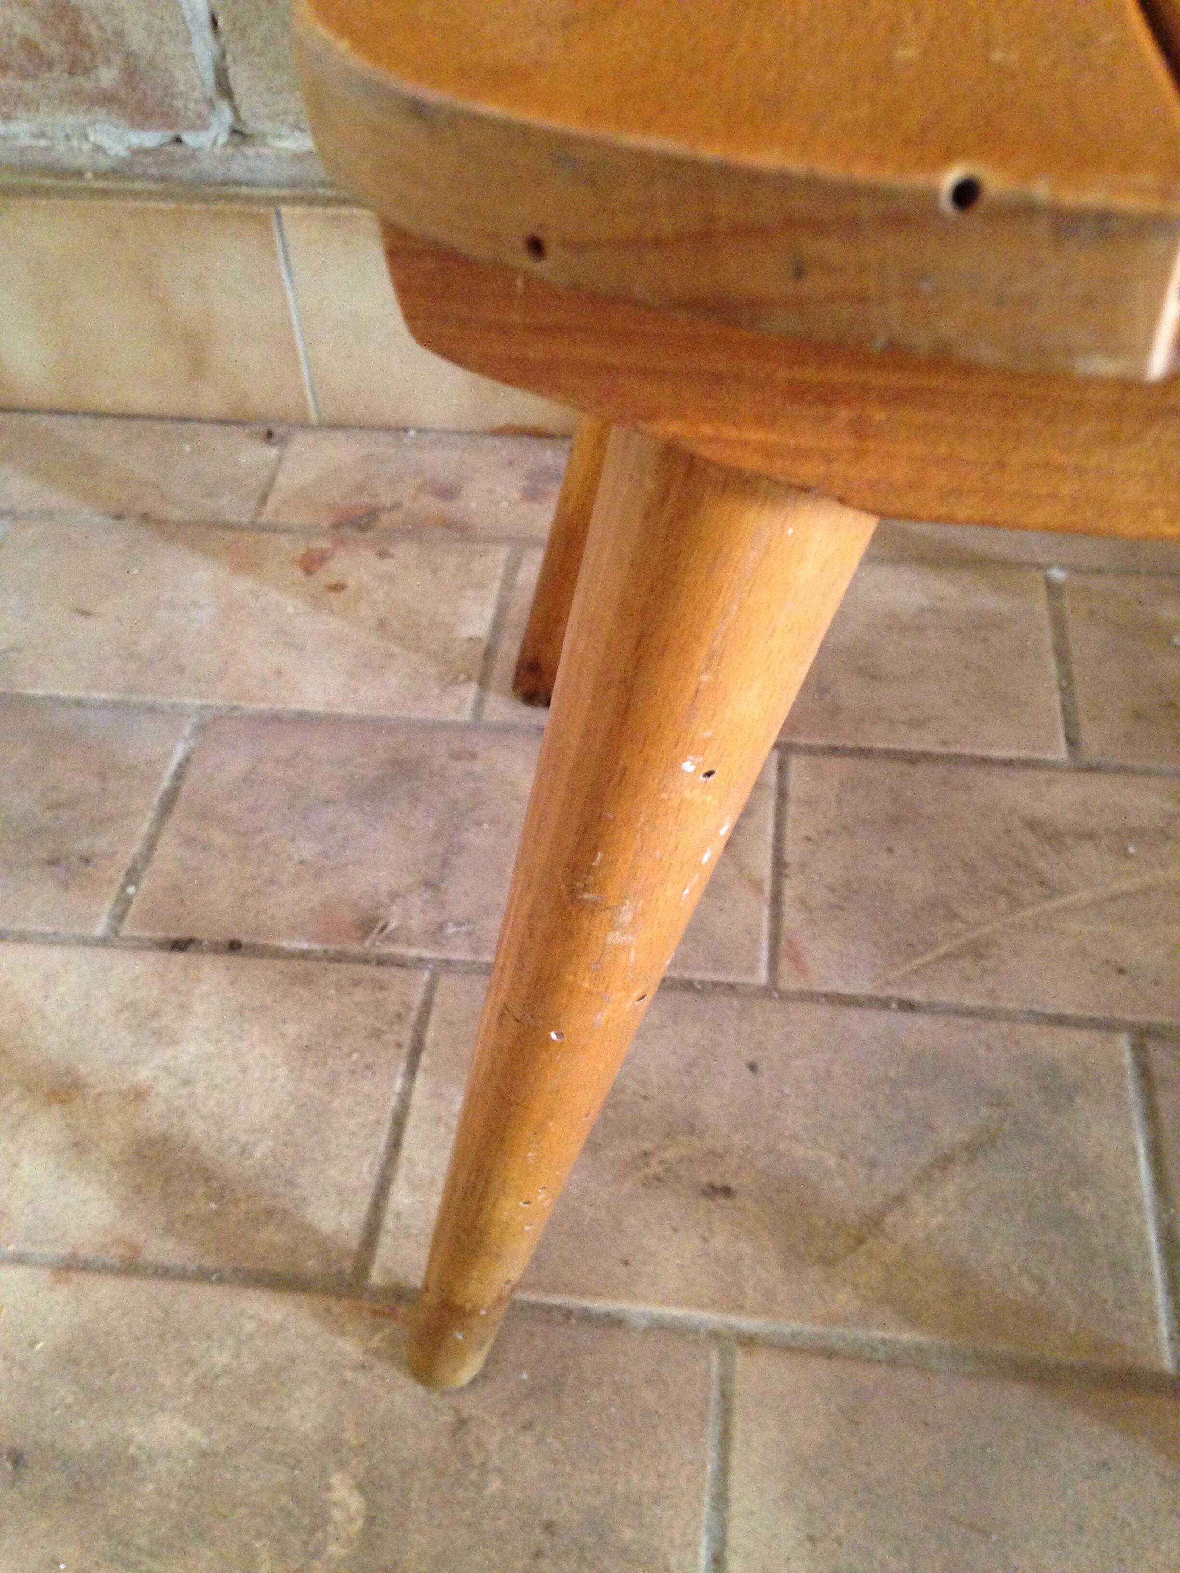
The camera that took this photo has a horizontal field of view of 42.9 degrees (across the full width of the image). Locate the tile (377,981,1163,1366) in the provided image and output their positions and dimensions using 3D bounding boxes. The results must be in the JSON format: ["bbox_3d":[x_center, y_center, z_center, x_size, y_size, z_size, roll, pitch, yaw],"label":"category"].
[{"bbox_3d":[0.051,0.109,0.431,0.208,0.014,0.100,4,49,6],"label":"tile"}]

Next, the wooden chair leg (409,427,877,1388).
[{"bbox_3d":[-0.005,0.045,0.312,0.045,0.266,0.045,19,37,2],"label":"wooden chair leg"}]

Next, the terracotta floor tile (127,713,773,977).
[{"bbox_3d":[-0.042,0.023,0.510,0.205,0.014,0.097,4,49,6],"label":"terracotta floor tile"}]

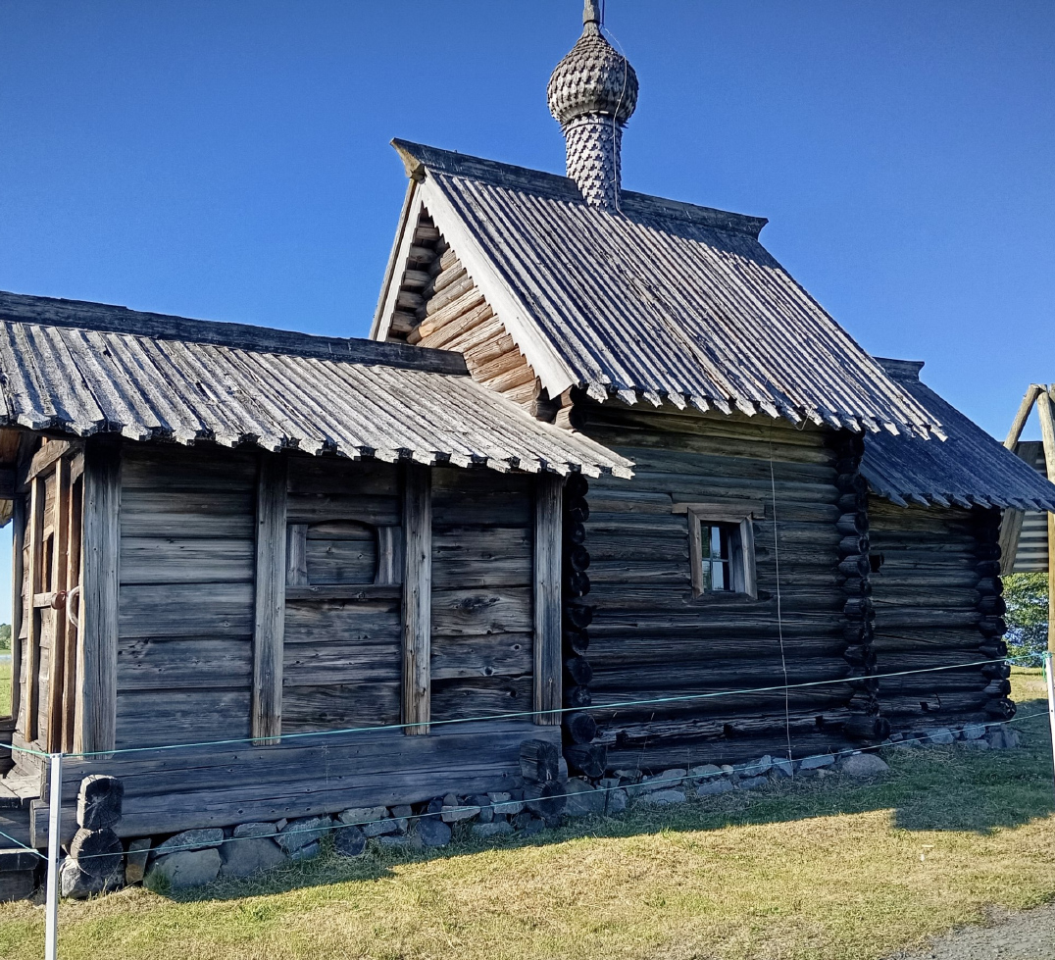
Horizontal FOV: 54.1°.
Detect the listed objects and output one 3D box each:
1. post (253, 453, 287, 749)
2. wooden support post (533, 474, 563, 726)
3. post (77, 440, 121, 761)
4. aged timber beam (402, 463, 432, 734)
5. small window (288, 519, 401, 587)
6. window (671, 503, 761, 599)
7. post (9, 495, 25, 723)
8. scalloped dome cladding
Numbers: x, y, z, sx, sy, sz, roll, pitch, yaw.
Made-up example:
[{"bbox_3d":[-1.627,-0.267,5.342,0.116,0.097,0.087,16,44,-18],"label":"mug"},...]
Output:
[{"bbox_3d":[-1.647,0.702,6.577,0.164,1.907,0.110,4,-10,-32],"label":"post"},{"bbox_3d":[0.139,0.833,7.712,0.192,1.907,0.110,4,-10,-32],"label":"wooden support post"},{"bbox_3d":[-2.424,0.634,5.872,0.174,1.798,0.170,4,-8,-32],"label":"post"},{"bbox_3d":[-0.750,0.762,6.890,0.180,1.823,0.110,4,-8,-32],"label":"aged timber beam"},{"bbox_3d":[-1.181,0.482,6.705,0.787,0.434,0.100,4,-8,-32],"label":"small window"},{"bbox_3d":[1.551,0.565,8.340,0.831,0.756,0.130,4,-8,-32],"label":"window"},{"bbox_3d":[-4.290,1.060,8.757,0.143,1.897,0.150,4,-8,-32],"label":"post"},{"bbox_3d":[0.688,-4.324,10.984,0.960,1.100,0.960,-2,-8,4],"label":"scalloped dome cladding"}]

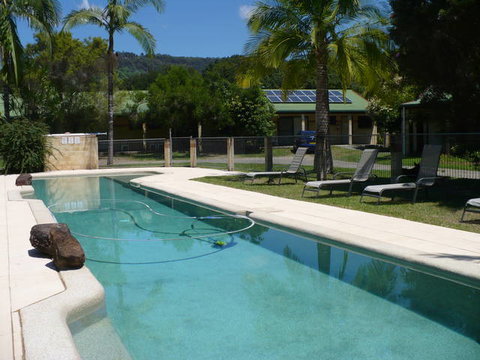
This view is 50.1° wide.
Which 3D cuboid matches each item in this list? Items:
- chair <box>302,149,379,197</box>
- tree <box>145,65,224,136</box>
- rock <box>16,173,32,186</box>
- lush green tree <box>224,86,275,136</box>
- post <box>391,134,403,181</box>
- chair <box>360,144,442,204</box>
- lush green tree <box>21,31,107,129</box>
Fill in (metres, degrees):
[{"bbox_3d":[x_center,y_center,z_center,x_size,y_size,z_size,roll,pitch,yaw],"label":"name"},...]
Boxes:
[{"bbox_3d":[2.120,-0.150,11.016,1.480,0.970,0.640,-1,4,-19],"label":"chair"},{"bbox_3d":[-3.678,-4.604,33.762,4.800,5.700,4.500,0,4,0],"label":"tree"},{"bbox_3d":[-5.859,-0.036,13.981,0.420,0.330,0.420,0,4,0],"label":"rock"},{"bbox_3d":[0.611,-3.787,32.816,3.300,4.200,3.100,0,4,0],"label":"lush green tree"},{"bbox_3d":[4.500,-0.593,14.794,0.260,1.330,0.260,-3,5,-40],"label":"post"},{"bbox_3d":[3.000,-0.106,9.736,1.420,1.060,0.640,-1,4,-19],"label":"chair"},{"bbox_3d":[-11.008,-5.463,31.697,5.300,7.500,5.000,0,4,0],"label":"lush green tree"}]

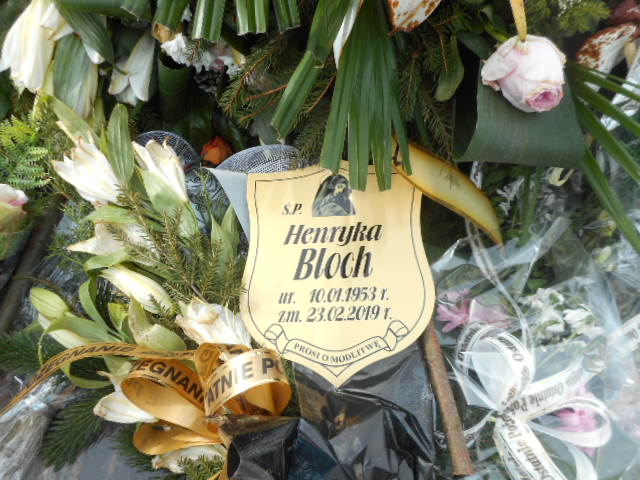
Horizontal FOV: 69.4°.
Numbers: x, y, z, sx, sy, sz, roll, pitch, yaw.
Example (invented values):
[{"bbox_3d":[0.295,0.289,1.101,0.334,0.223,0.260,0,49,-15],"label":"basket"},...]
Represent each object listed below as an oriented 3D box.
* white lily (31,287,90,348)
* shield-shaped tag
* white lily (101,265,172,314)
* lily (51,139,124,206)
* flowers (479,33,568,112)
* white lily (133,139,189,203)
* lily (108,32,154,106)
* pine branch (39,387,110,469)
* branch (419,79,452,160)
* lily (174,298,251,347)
[{"bbox_3d":[-0.309,0.093,0.550,0.045,0.090,0.045,-42,24,10],"label":"white lily"},{"bbox_3d":[0.019,0.041,0.500,0.208,0.252,0.012,-1,20,0],"label":"shield-shaped tag"},{"bbox_3d":[-0.214,0.058,0.540,0.095,0.035,0.035,30,19,-18],"label":"white lily"},{"bbox_3d":[-0.267,-0.077,0.530,0.060,0.090,0.065,-44,27,7],"label":"lily"},{"bbox_3d":[0.198,-0.162,0.450,0.080,0.075,0.070,-11,48,-10],"label":"flowers"},{"bbox_3d":[-0.183,-0.080,0.530,0.050,0.090,0.055,-30,27,2],"label":"white lily"},{"bbox_3d":[-0.228,-0.207,0.560,0.055,0.085,0.060,10,-17,22],"label":"lily"},{"bbox_3d":[-0.319,0.243,0.600,0.075,0.035,0.130,36,74,19],"label":"pine branch"},{"bbox_3d":[0.132,-0.137,0.530,0.035,0.095,0.025,-20,-15,-6],"label":"branch"},{"bbox_3d":[-0.116,0.091,0.510,0.085,0.055,0.060,22,10,-34],"label":"lily"}]

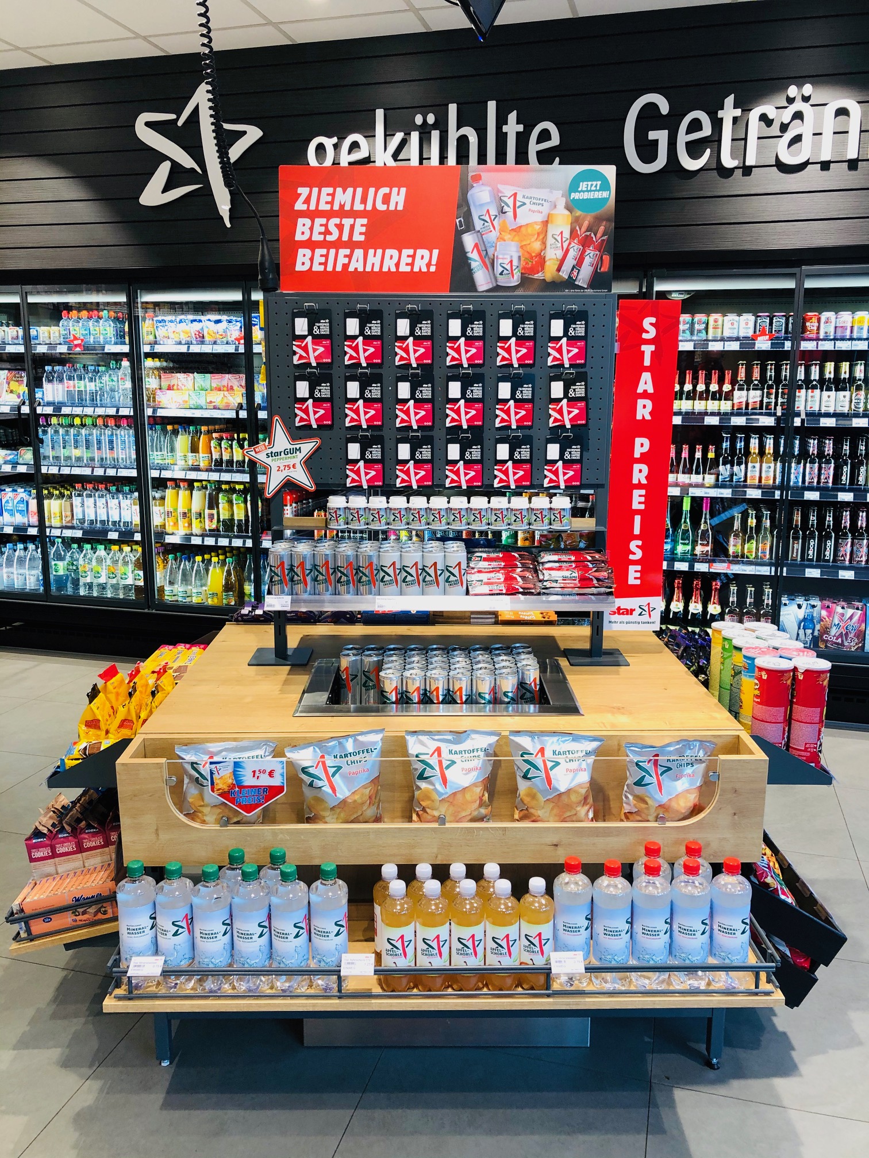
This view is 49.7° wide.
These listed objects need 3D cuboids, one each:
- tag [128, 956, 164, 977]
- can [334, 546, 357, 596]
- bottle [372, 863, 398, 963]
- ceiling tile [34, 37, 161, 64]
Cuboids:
[{"bbox_3d":[-0.531,0.717,1.729,0.060,0.003,0.042,0,44,-1],"label":"tag"},{"bbox_3d":[-0.216,-0.008,2.314,0.053,0.135,0.053,0,12,-1],"label":"can"},{"bbox_3d":[-0.087,0.661,1.831,0.062,0.213,0.062,0,12,-1],"label":"bottle"},{"bbox_3d":[-1.545,-2.422,4.288,0.624,0.018,0.240,3,12,13],"label":"ceiling tile"}]

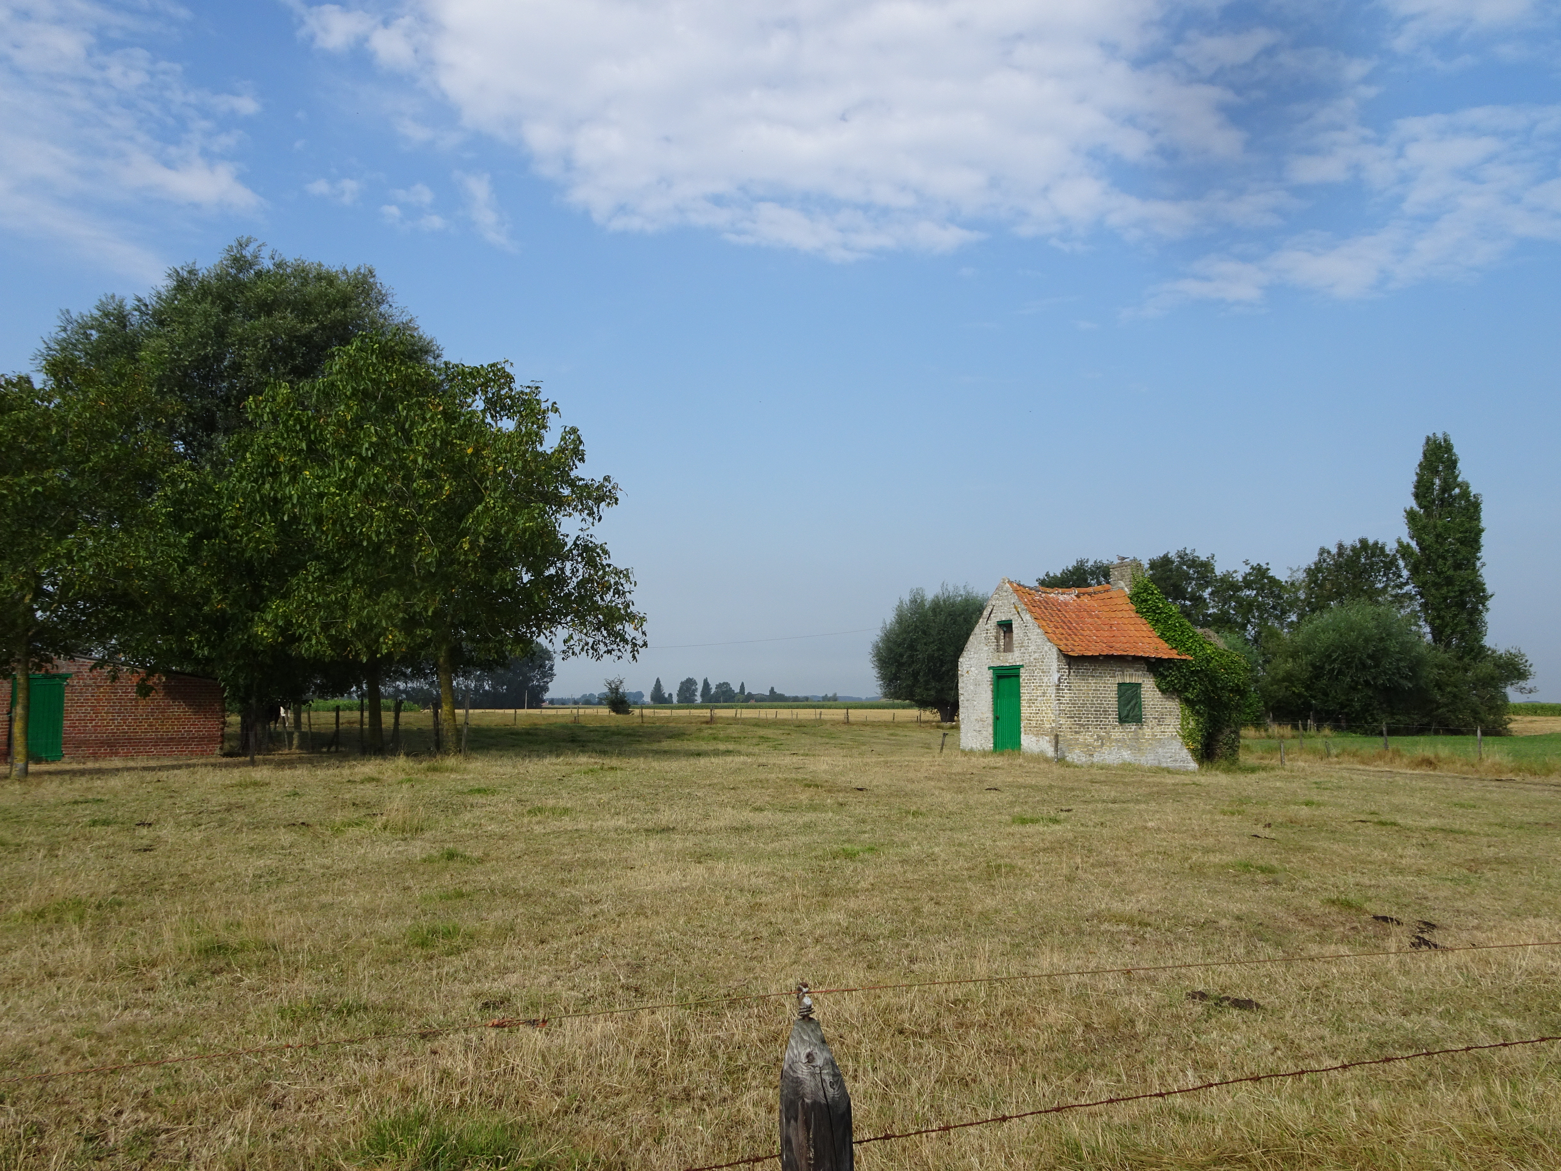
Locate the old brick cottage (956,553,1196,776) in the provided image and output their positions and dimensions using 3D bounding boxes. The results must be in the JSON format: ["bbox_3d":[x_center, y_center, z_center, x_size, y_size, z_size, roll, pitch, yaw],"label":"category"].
[{"bbox_3d":[7.241,1.863,29.051,4.095,5.066,4.188,3,-6,-25],"label":"old brick cottage"}]

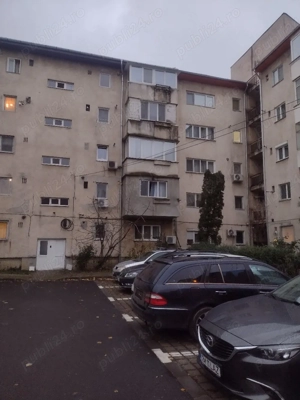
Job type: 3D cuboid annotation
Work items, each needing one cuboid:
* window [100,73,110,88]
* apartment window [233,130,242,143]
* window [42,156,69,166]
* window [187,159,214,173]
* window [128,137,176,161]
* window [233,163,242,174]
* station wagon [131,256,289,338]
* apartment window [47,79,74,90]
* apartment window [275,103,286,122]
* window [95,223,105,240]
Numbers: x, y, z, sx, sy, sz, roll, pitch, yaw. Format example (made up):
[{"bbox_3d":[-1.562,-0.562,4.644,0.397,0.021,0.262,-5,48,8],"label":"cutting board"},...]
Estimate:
[{"bbox_3d":[-3.228,-8.581,22.434,0.775,1.007,0.150,3,-8,-18],"label":"window"},{"bbox_3d":[7.096,-5.100,25.271,0.761,0.940,0.150,3,-8,-17],"label":"apartment window"},{"bbox_3d":[-6.315,-2.570,21.081,1.776,0.554,0.150,3,-9,-18],"label":"window"},{"bbox_3d":[3.914,-2.564,23.927,2.428,1.037,0.150,3,-8,-17],"label":"window"},{"bbox_3d":[0.228,-3.427,21.462,3.403,1.390,0.200,3,-8,-17],"label":"window"},{"bbox_3d":[7.203,-2.447,25.500,0.722,1.063,0.150,3,-9,-18],"label":"window"},{"bbox_3d":[2.090,1.985,7.020,4.830,1.500,1.840,3,-8,-16],"label":"station wagon"},{"bbox_3d":[-6.204,-7.983,21.876,1.735,0.596,0.150,3,-9,-18],"label":"apartment window"},{"bbox_3d":[8.865,-5.851,21.078,0.150,0.997,0.953,3,-8,-17],"label":"apartment window"},{"bbox_3d":[-3.318,2.128,20.963,0.639,1.073,0.150,3,-8,-17],"label":"window"}]

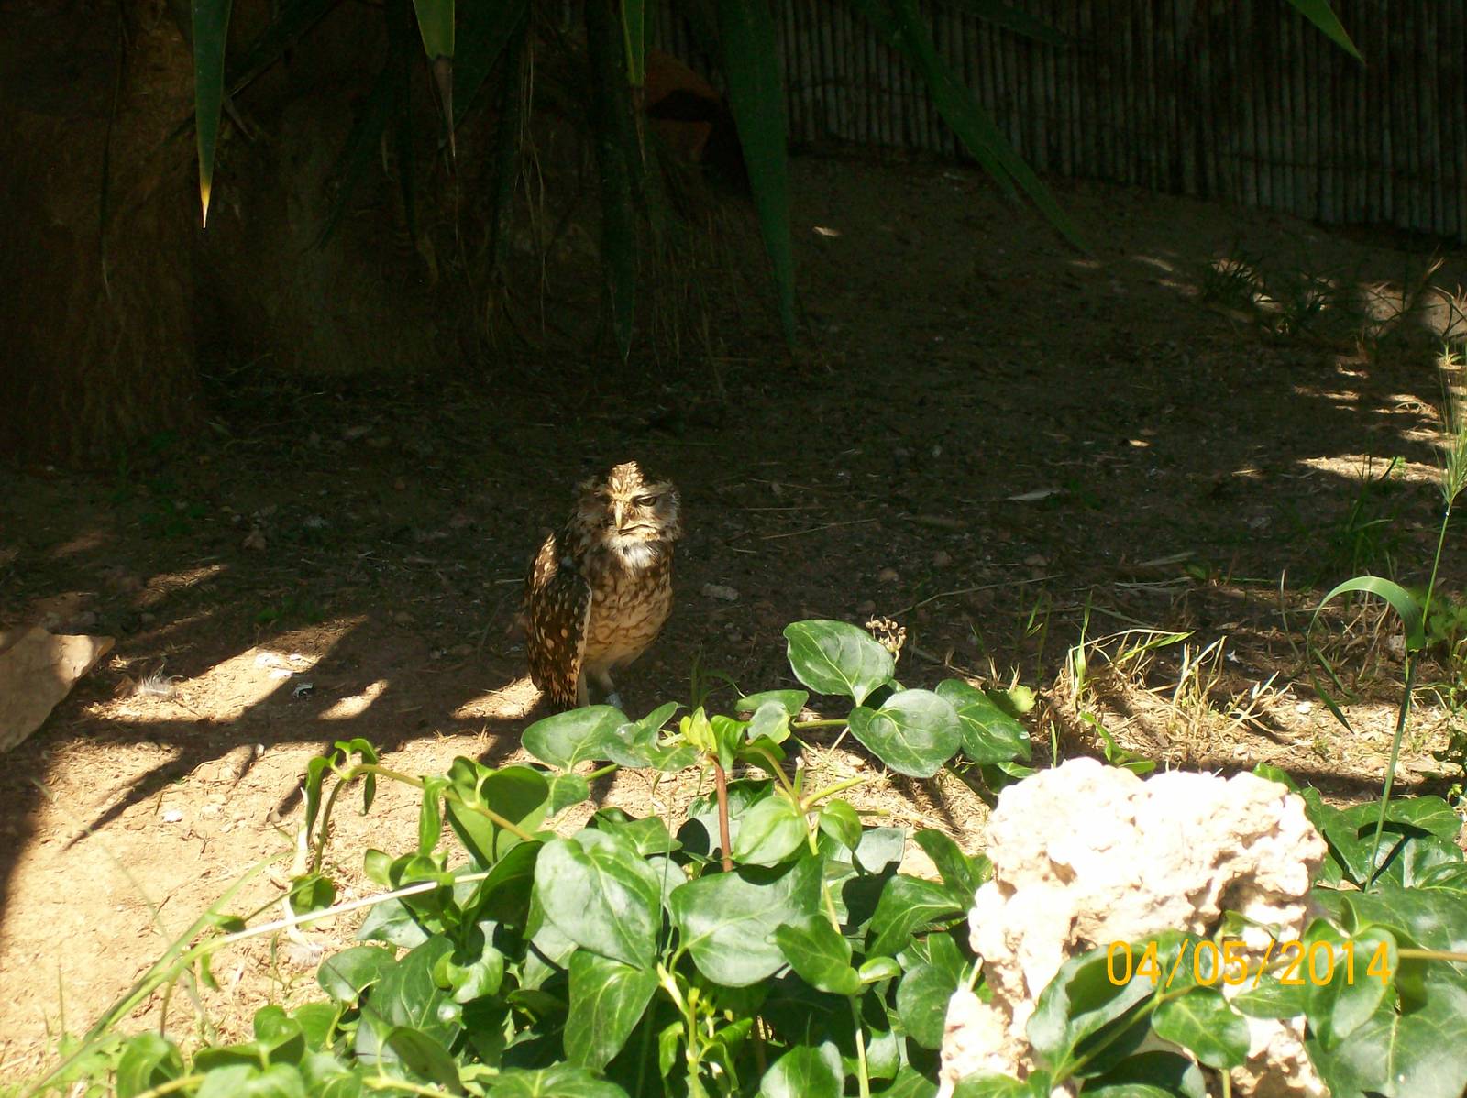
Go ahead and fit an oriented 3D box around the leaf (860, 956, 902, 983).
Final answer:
[{"bbox_3d":[0.106,0.302,3.280,0.034,0.014,0.022,-9,32,-14],"label":"leaf"}]

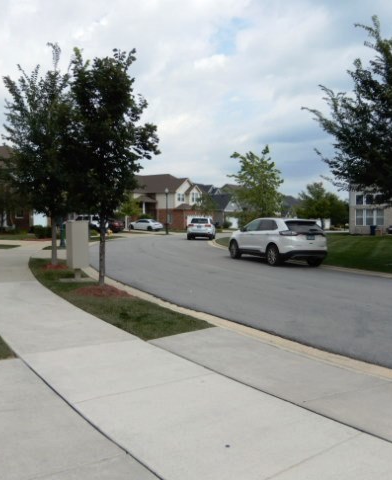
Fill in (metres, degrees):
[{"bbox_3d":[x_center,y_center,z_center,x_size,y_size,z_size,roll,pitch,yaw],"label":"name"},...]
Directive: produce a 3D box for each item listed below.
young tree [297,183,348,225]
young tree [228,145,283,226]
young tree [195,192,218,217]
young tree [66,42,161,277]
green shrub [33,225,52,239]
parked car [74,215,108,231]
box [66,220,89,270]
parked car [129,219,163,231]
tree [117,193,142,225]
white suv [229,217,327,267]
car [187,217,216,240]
[{"bbox_3d":[15.927,-4.210,55.864,6.300,6.029,6.300,0,3,0],"label":"young tree"},{"bbox_3d":[3.313,-2.382,24.360,3.100,5.600,3.000,0,3,0],"label":"young tree"},{"bbox_3d":[1.205,-3.208,50.906,2.800,4.466,2.800,0,3,0],"label":"young tree"},{"bbox_3d":[-1.930,-1.634,10.134,2.400,5.378,2.400,0,3,0],"label":"young tree"},{"bbox_3d":[-9.793,-0.540,28.379,1.350,0.850,1.200,0,3,0],"label":"green shrub"},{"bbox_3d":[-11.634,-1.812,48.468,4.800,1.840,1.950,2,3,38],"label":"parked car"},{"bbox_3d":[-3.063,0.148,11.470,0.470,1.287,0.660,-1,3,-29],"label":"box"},{"bbox_3d":[-6.412,-1.962,57.471,4.750,1.450,1.830,1,3,29],"label":"parked car"},{"bbox_3d":[-7.344,-3.131,48.888,3.100,4.500,3.000,0,3,0],"label":"tree"},{"bbox_3d":[3.040,-0.020,17.500,1.950,1.740,4.770,-1,3,-24],"label":"white suv"},{"bbox_3d":[0.477,-0.943,35.256,1.940,1.760,4.820,0,3,7],"label":"car"}]

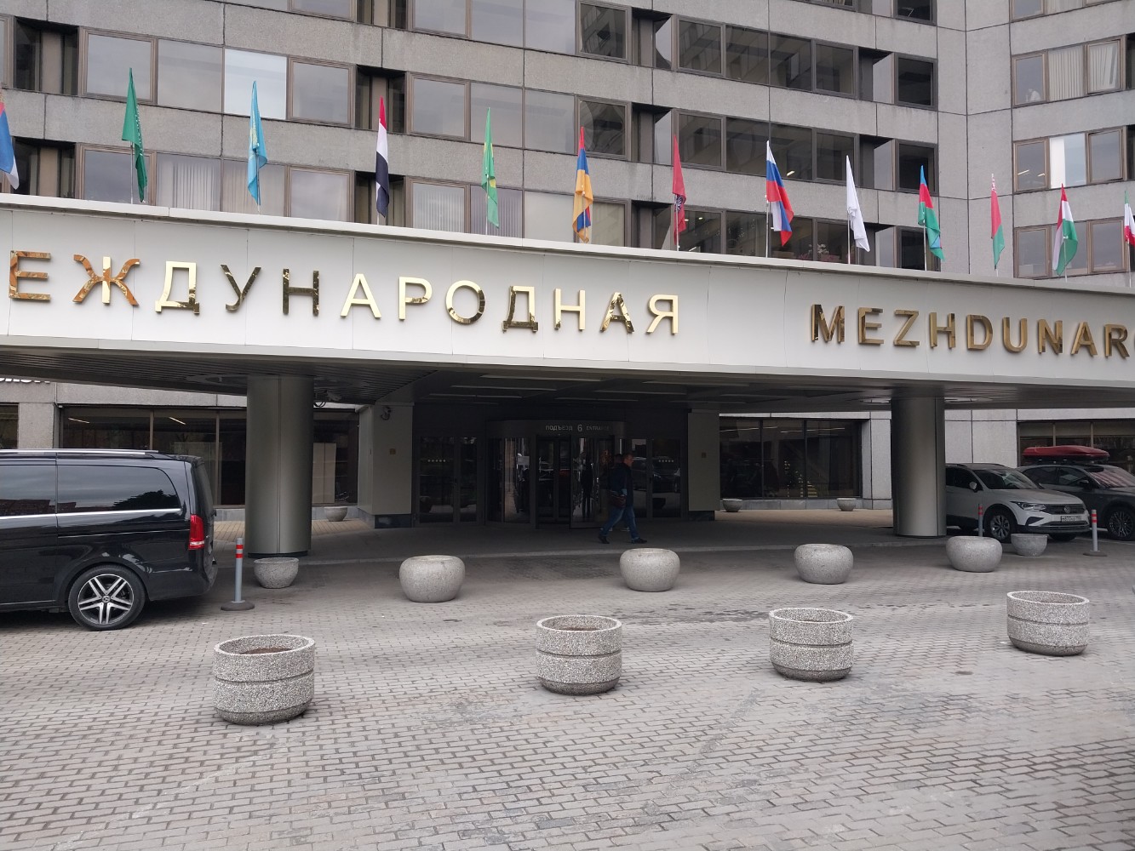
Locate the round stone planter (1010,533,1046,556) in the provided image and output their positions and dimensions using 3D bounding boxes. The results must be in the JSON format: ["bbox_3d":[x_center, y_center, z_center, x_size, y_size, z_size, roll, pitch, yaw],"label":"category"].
[{"bbox_3d":[8.683,2.246,16.024,0.616,0.383,0.616,0,-2,0],"label":"round stone planter"}]

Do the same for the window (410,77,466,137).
[{"bbox_3d":[-3.711,-9.158,24.523,1.550,1.570,0.120,1,-2,-18],"label":"window"}]

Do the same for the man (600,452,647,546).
[{"bbox_3d":[1.091,1.438,16.913,0.915,1.780,0.550,0,-2,0],"label":"man"}]

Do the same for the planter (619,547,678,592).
[{"bbox_3d":[1.157,2.029,12.037,0.840,0.542,0.840,0,-2,0],"label":"planter"}]

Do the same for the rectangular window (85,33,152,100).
[{"bbox_3d":[-11.573,-9.256,21.969,1.530,1.570,0.120,1,-2,-18],"label":"rectangular window"}]

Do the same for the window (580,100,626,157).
[{"bbox_3d":[1.071,-9.101,26.076,1.530,1.570,0.120,1,-2,-18],"label":"window"}]

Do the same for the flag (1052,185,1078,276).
[{"bbox_3d":[9.403,-3.685,16.131,0.384,1.661,0.200,1,-2,-18],"label":"flag"}]

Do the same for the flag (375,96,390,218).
[{"bbox_3d":[-2.710,-3.942,12.498,0.180,1.777,0.170,1,-2,-17],"label":"flag"}]

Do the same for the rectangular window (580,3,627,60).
[{"bbox_3d":[1.207,-13.215,28.570,1.686,1.778,0.150,1,-2,-18],"label":"rectangular window"}]

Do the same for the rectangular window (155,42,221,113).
[{"bbox_3d":[-10.139,-9.357,22.887,1.577,1.650,0.150,1,-2,-18],"label":"rectangular window"}]

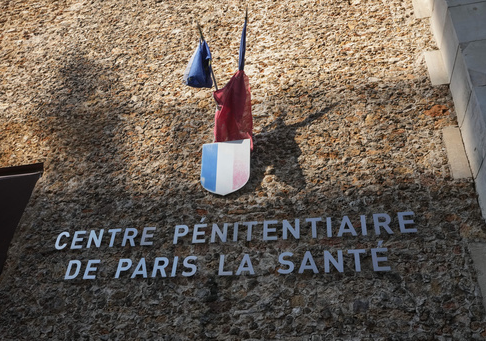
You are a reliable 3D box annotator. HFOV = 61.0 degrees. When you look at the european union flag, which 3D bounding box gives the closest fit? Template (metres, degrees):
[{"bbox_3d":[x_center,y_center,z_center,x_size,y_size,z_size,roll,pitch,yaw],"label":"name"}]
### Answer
[{"bbox_3d":[-0.400,-0.965,3.700,0.250,0.460,0.200,-5,-31,14],"label":"european union flag"}]

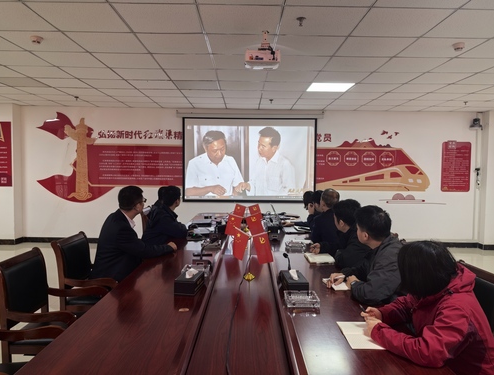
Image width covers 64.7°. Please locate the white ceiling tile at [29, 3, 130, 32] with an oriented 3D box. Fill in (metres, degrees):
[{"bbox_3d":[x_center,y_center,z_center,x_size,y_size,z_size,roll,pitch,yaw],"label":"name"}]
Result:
[{"bbox_3d":[-1.246,-1.293,2.955,0.600,0.020,0.600,1,3,0],"label":"white ceiling tile"}]

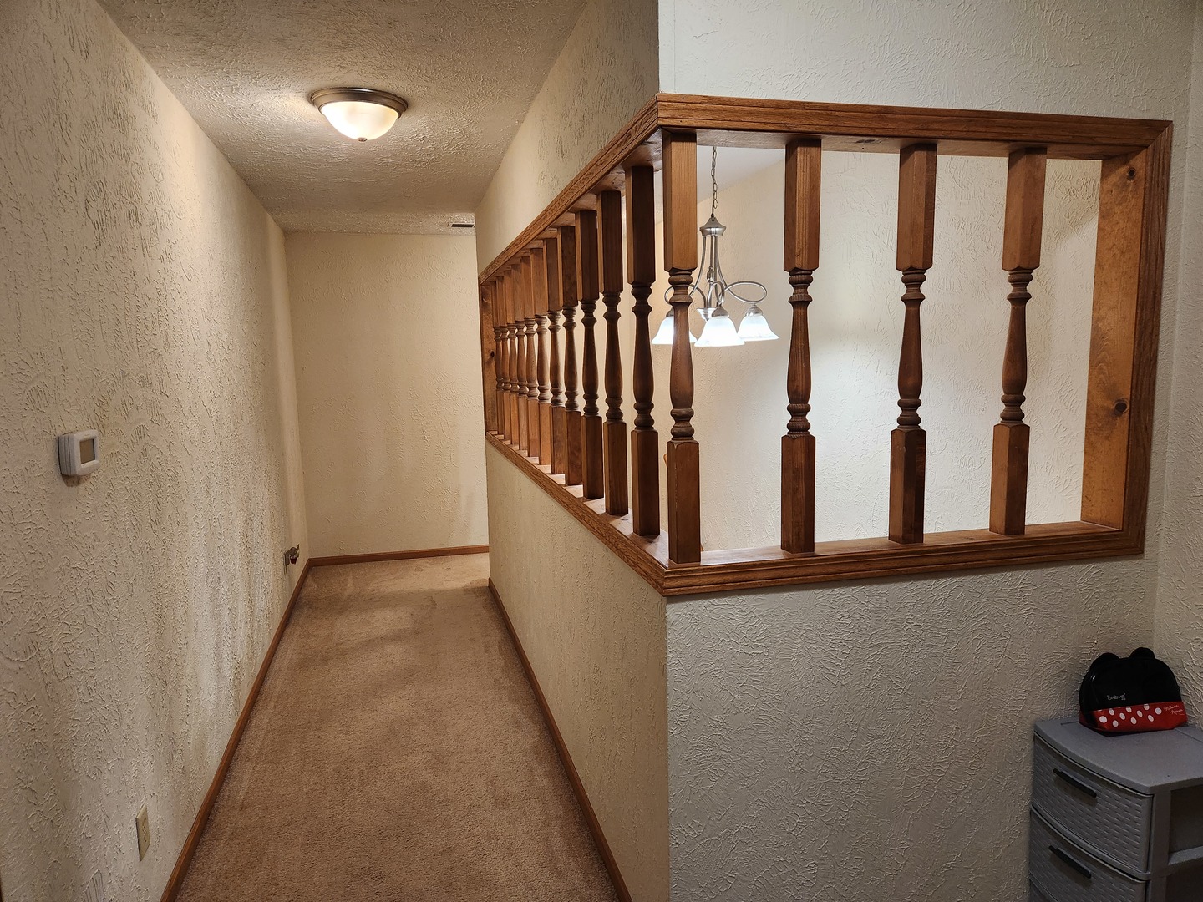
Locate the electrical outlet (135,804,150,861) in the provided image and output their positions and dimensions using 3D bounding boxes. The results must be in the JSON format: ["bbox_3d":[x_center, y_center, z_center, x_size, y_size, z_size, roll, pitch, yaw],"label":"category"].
[{"bbox_3d":[-1.185,0.987,2.065,0.008,0.115,0.071,-3,7,-14],"label":"electrical outlet"}]

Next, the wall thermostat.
[{"bbox_3d":[-1.143,0.003,1.754,0.035,0.086,0.136,-3,7,-14],"label":"wall thermostat"}]

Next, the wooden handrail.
[{"bbox_3d":[0.298,-0.420,3.512,1.274,1.046,3.558,-3,7,-14],"label":"wooden handrail"}]

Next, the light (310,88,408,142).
[{"bbox_3d":[-0.874,-1.197,2.912,0.334,0.135,0.334,-3,7,-14],"label":"light"}]

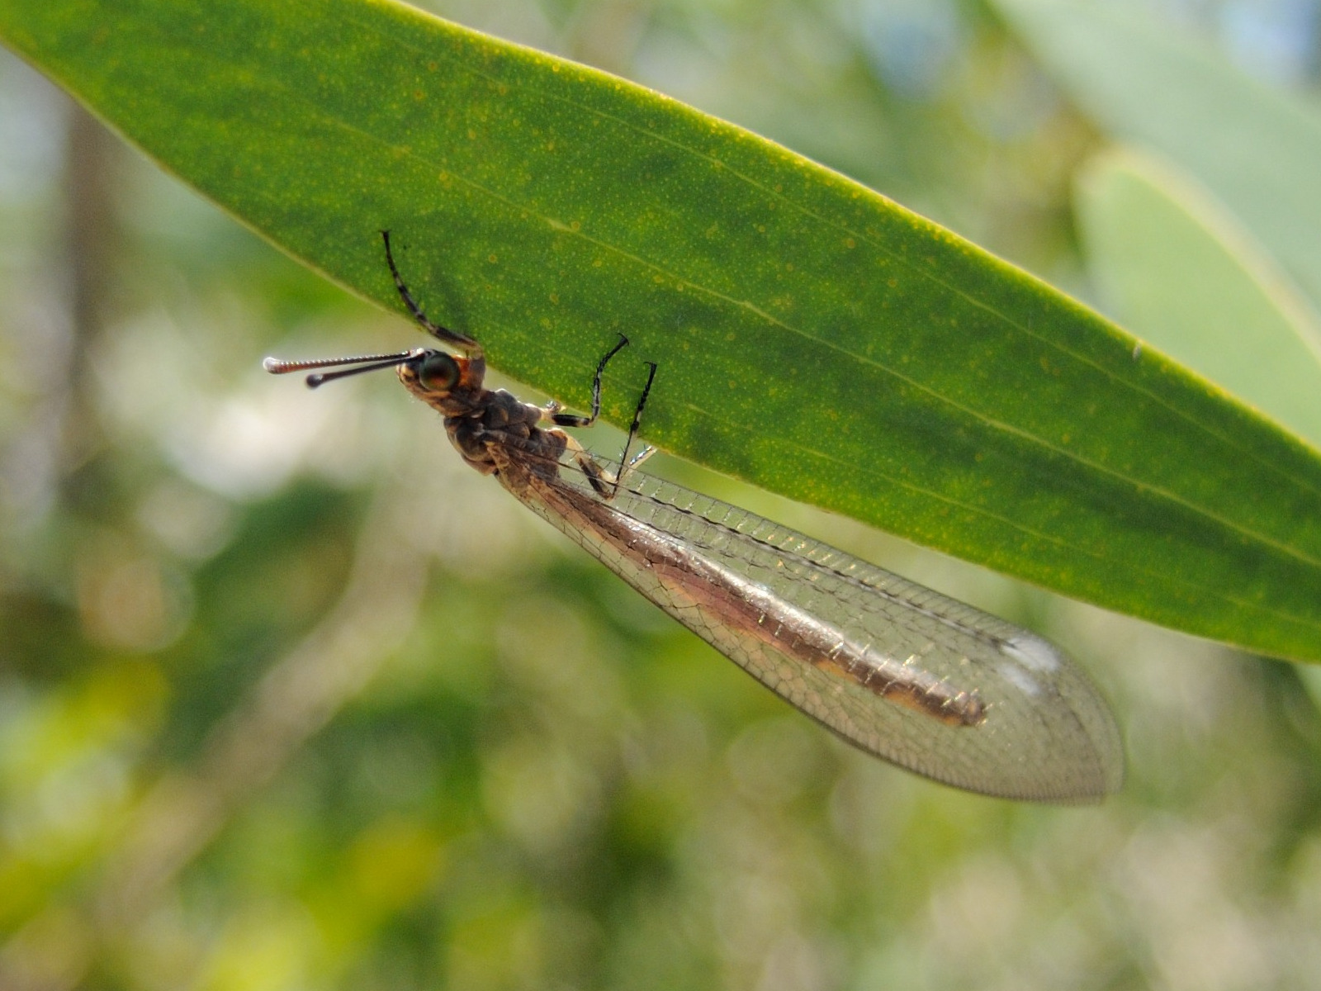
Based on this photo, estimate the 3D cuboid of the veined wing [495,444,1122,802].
[{"bbox_3d":[0.007,0.006,0.051,0.034,0.009,0.003,27,0,0],"label":"veined wing"}]

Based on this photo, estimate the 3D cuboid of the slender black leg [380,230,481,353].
[{"bbox_3d":[-0.011,-0.009,0.051,0.002,0.007,0.002,-37,0,0],"label":"slender black leg"}]

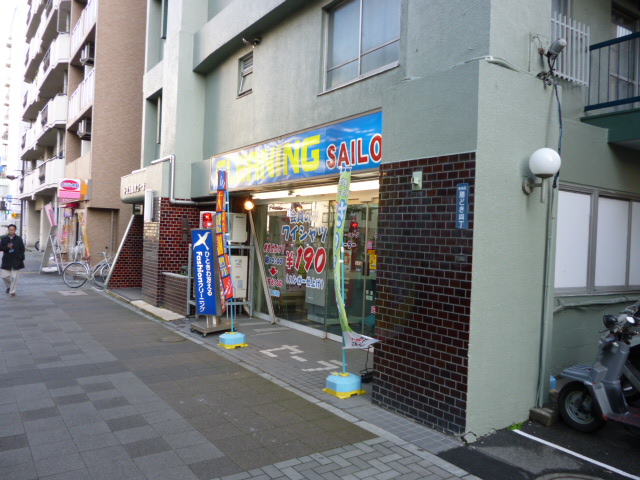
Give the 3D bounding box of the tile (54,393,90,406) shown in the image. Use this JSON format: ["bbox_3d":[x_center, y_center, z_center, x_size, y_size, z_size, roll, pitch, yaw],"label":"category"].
[{"bbox_3d":[-2.374,1.552,4.962,0.294,0.040,0.294,1,0,-34],"label":"tile"}]

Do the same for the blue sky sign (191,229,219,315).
[{"bbox_3d":[-1.795,0.504,8.150,0.440,1.330,0.200,-1,1,33],"label":"blue sky sign"}]

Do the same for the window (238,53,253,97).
[{"bbox_3d":[-1.388,-3.136,9.894,0.120,0.770,0.580,2,1,-34],"label":"window"}]

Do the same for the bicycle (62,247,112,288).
[{"bbox_3d":[-6.126,0.818,14.247,1.750,1.030,0.550,2,0,-28],"label":"bicycle"}]

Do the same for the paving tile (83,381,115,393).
[{"bbox_3d":[-2.295,1.552,5.370,0.294,0.040,0.294,1,0,-34],"label":"paving tile"}]

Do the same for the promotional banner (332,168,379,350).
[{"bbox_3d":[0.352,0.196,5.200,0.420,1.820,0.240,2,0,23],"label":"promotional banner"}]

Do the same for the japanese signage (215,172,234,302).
[{"bbox_3d":[-1.390,-0.062,7.500,0.140,1.840,0.450,1,1,-42],"label":"japanese signage"}]

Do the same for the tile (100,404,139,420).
[{"bbox_3d":[-1.737,1.519,4.489,0.295,0.040,0.295,1,0,-34],"label":"tile"}]

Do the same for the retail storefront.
[{"bbox_3d":[-0.460,-0.026,8.144,0.750,3.080,5.450,2,1,-34],"label":"retail storefront"}]

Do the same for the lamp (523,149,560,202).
[{"bbox_3d":[1.911,-0.550,4.437,0.270,0.470,0.290,2,1,-34],"label":"lamp"}]

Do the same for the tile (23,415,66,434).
[{"bbox_3d":[-2.288,1.558,4.310,0.294,0.040,0.294,1,0,-34],"label":"tile"}]

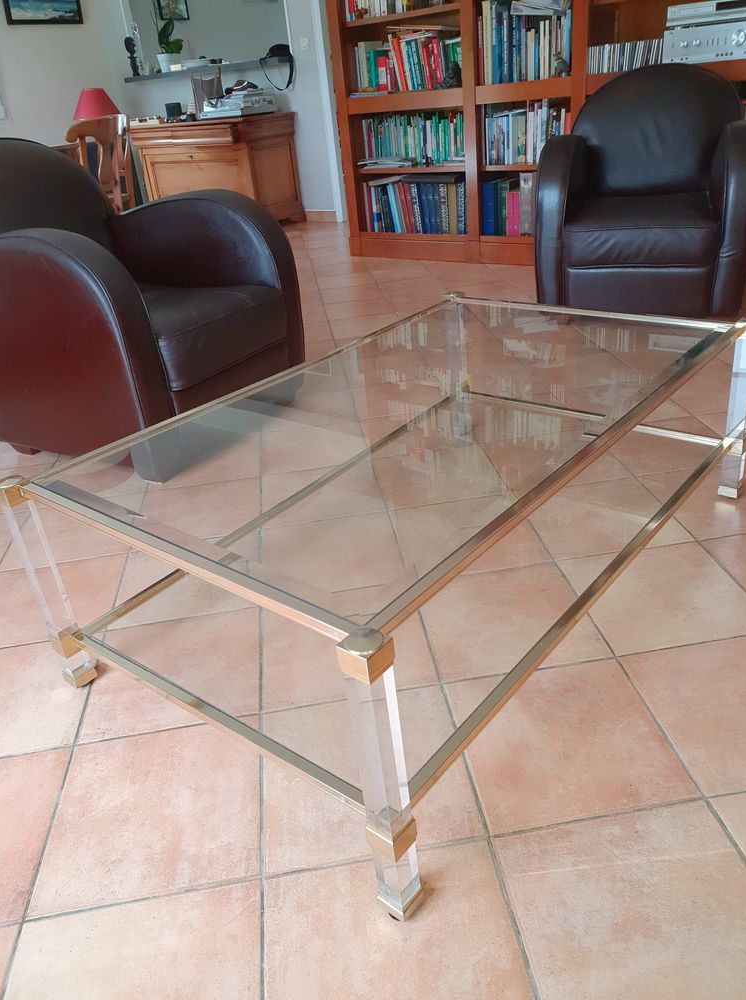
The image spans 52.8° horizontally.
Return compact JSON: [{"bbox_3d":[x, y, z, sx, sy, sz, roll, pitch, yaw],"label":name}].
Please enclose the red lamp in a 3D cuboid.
[{"bbox_3d":[-2.439,-3.395,6.650,0.390,0.450,0.390,-8,29,-4],"label":"red lamp"}]

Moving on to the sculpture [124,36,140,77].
[{"bbox_3d":[-2.331,-4.290,7.266,0.108,0.321,0.090,-5,28,2],"label":"sculpture"}]

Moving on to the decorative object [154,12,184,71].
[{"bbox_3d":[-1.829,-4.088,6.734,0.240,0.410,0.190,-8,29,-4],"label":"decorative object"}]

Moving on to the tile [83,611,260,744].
[{"bbox_3d":[-0.402,0.352,1.560,0.340,0.012,0.340,-8,28,-4],"label":"tile"}]

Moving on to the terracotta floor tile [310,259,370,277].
[{"bbox_3d":[-0.204,-1.439,4.724,0.330,0.010,0.330,-8,29,-4],"label":"terracotta floor tile"}]

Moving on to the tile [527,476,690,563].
[{"bbox_3d":[0.578,0.045,1.937,0.340,0.012,0.340,-8,28,-4],"label":"tile"}]

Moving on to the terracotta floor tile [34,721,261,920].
[{"bbox_3d":[-0.357,0.512,1.257,0.340,0.012,0.340,-8,28,-4],"label":"terracotta floor tile"}]

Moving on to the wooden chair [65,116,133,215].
[{"bbox_3d":[-1.897,-2.034,5.171,0.500,1.018,0.450,13,34,31],"label":"wooden chair"}]

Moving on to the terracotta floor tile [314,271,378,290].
[{"bbox_3d":[-0.165,-1.344,4.645,0.340,0.012,0.340,-8,28,-4],"label":"terracotta floor tile"}]

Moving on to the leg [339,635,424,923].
[{"bbox_3d":[0.014,0.363,0.949,0.047,0.462,0.047,17,36,36],"label":"leg"}]

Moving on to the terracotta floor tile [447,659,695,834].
[{"bbox_3d":[0.316,0.402,1.267,0.330,0.010,0.330,-8,29,-4],"label":"terracotta floor tile"}]

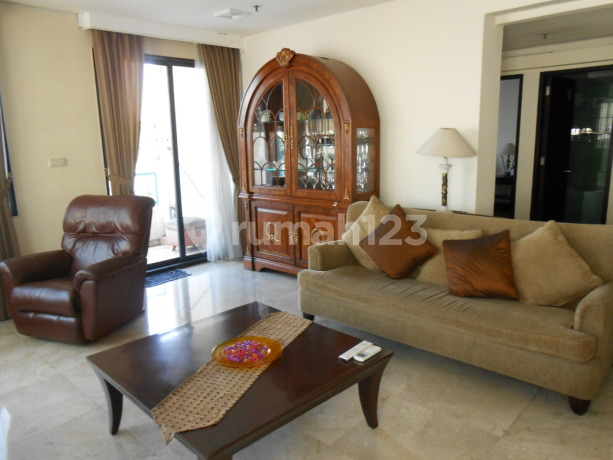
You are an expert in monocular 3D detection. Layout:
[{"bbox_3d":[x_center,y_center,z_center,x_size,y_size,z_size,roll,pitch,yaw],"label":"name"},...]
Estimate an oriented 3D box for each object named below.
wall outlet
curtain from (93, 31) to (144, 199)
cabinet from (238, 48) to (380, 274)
[{"bbox_3d":[-2.364,-0.635,4.413,0.012,0.080,0.150,8,15,42],"label":"wall outlet"},{"bbox_3d":[-1.823,-0.712,4.859,0.140,2.580,0.540,8,15,42],"label":"curtain"},{"bbox_3d":[-0.022,-0.625,4.834,1.630,2.320,0.450,8,15,42],"label":"cabinet"}]

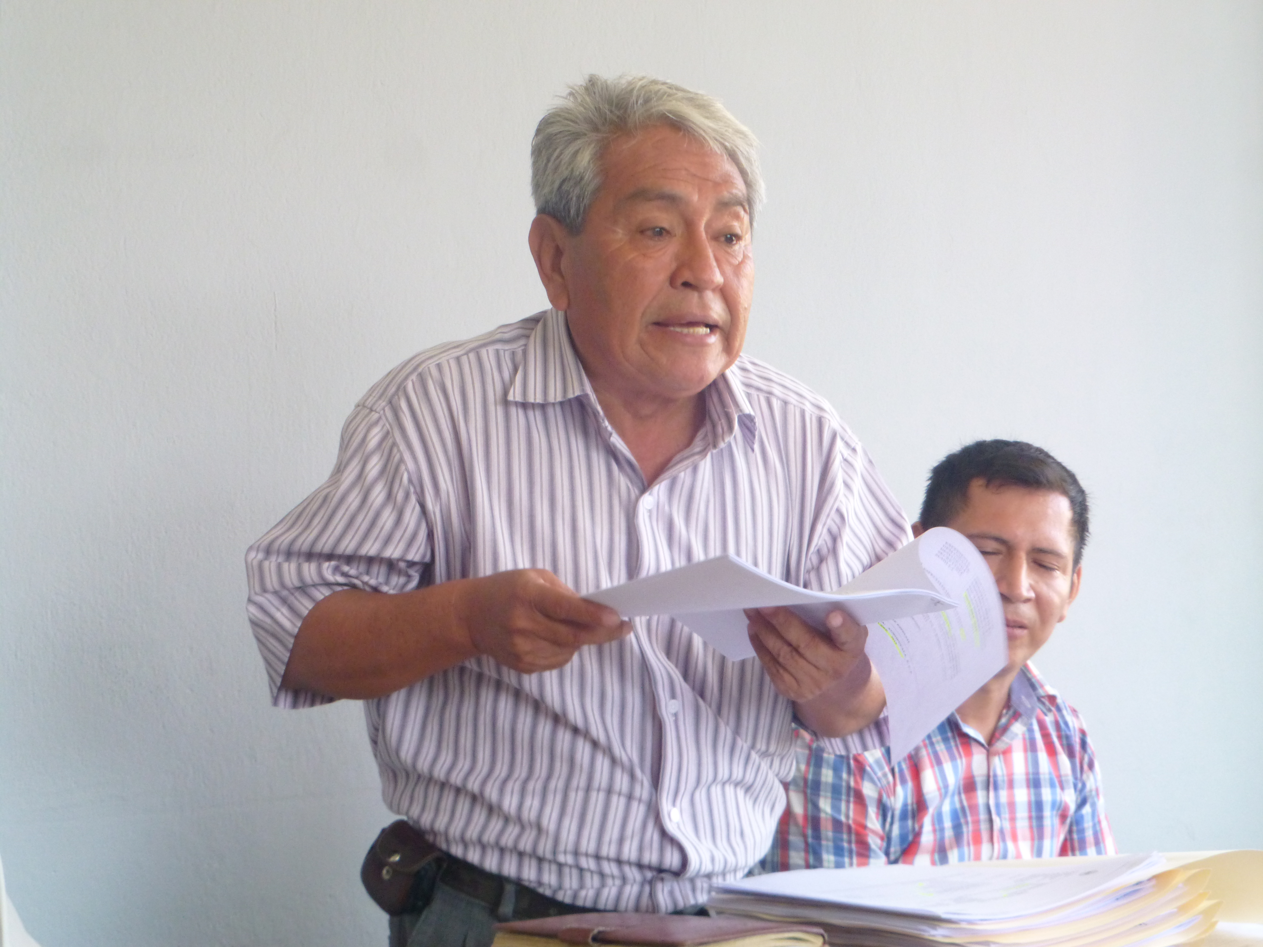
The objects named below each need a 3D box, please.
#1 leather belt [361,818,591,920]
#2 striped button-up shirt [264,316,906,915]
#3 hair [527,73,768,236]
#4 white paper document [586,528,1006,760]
[{"bbox_3d":[-0.047,0.322,2.200,0.370,0.085,0.280,-2,6,-27],"label":"leather belt"},{"bbox_3d":[-0.040,0.108,2.170,0.550,0.490,0.360,0,5,-27],"label":"striped button-up shirt"},{"bbox_3d":[0.012,-0.235,2.120,0.175,0.155,0.205,-1,8,-37],"label":"hair"},{"bbox_3d":[0.115,0.113,1.890,0.270,0.155,0.230,-1,3,-22],"label":"white paper document"}]

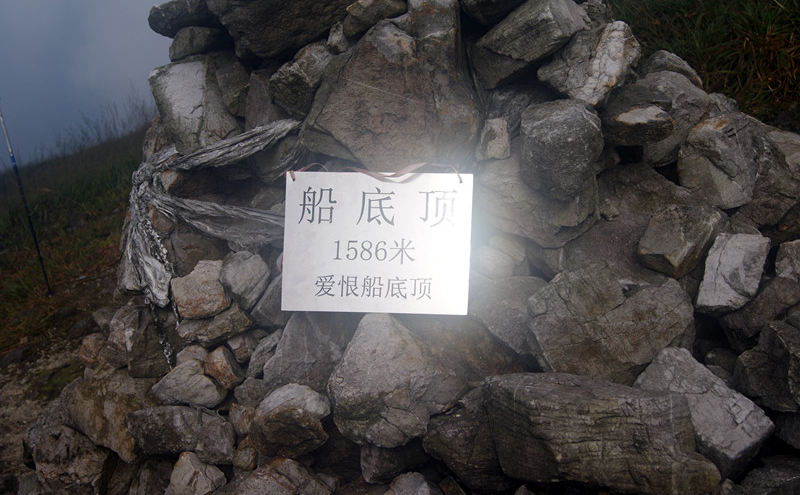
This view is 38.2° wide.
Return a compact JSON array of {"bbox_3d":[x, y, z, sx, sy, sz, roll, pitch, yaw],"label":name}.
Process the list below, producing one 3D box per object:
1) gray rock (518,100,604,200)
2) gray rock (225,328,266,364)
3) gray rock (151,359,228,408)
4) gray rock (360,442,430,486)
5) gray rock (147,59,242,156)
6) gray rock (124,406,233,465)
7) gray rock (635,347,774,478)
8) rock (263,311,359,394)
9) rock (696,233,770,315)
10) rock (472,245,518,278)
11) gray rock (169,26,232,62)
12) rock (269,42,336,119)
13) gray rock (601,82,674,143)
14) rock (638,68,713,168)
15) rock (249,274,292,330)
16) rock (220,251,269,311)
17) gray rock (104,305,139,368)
[{"bbox_3d":[0.360,-0.219,2.580,0.188,0.210,0.180,0,10,0],"label":"gray rock"},{"bbox_3d":[-0.338,0.215,2.510,0.085,0.075,0.080,2,8,5],"label":"gray rock"},{"bbox_3d":[-0.471,0.304,2.600,0.163,0.097,0.130,0,8,0],"label":"gray rock"},{"bbox_3d":[-0.010,0.473,2.550,0.152,0.079,0.120,0,8,0],"label":"gray rock"},{"bbox_3d":[-0.478,-0.326,2.690,0.211,0.236,0.190,4,7,15],"label":"gray rock"},{"bbox_3d":[-0.477,0.404,2.500,0.230,0.130,0.160,3,8,12],"label":"gray rock"},{"bbox_3d":[0.639,0.345,2.450,0.280,0.175,0.170,34,4,-8],"label":"gray rock"},{"bbox_3d":[-0.200,0.225,2.580,0.212,0.207,0.150,2,7,0],"label":"rock"},{"bbox_3d":[0.738,0.058,2.560,0.155,0.170,0.130,0,8,-10],"label":"rock"},{"bbox_3d":[0.207,0.030,2.510,0.100,0.075,0.085,1,8,0],"label":"rock"},{"bbox_3d":[-0.469,-0.477,2.720,0.156,0.084,0.140,2,7,0],"label":"gray rock"},{"bbox_3d":[-0.225,-0.389,2.700,0.151,0.174,0.150,0,8,0],"label":"rock"},{"bbox_3d":[0.558,-0.313,2.720,0.175,0.135,0.160,0,10,0],"label":"gray rock"},{"bbox_3d":[0.688,-0.328,2.920,0.177,0.238,0.180,-3,9,-20],"label":"rock"},{"bbox_3d":[-0.280,0.118,2.520,0.100,0.120,0.110,2,8,10],"label":"rock"},{"bbox_3d":[-0.344,0.073,2.560,0.107,0.128,0.105,0,10,0],"label":"rock"},{"bbox_3d":[-0.654,0.208,2.720,0.074,0.140,0.110,0,8,0],"label":"gray rock"}]

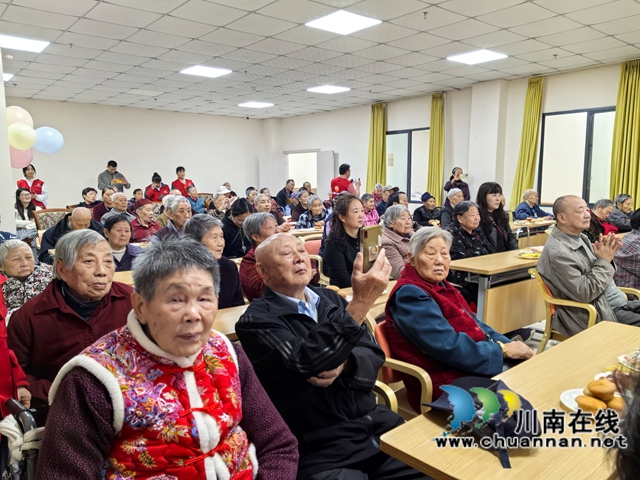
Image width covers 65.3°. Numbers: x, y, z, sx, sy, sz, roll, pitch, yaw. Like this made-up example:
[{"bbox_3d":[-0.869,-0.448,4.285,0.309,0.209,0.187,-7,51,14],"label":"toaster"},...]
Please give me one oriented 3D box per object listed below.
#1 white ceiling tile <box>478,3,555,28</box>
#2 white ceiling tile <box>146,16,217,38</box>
[{"bbox_3d":[1.934,-2.207,4.908,0.600,0.020,0.600,-6,9,-39],"label":"white ceiling tile"},{"bbox_3d":[-1.440,-2.227,5.218,0.600,0.020,0.600,-6,9,-40],"label":"white ceiling tile"}]

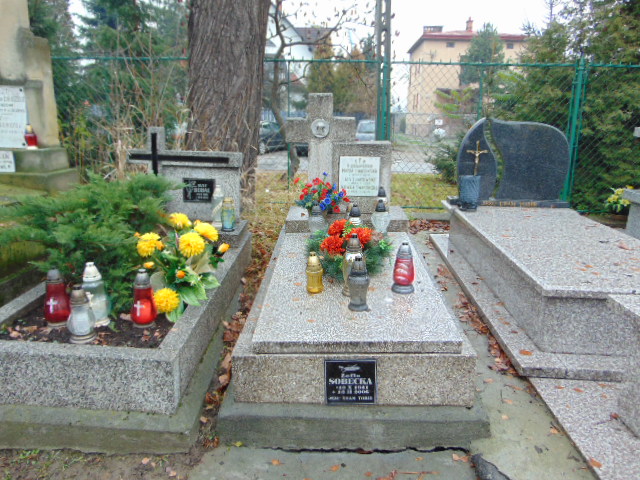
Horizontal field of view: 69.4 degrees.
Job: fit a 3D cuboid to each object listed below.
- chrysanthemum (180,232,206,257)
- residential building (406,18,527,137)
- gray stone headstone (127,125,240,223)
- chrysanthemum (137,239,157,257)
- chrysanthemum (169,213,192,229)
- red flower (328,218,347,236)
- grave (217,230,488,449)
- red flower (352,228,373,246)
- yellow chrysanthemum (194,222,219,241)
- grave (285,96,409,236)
[{"bbox_3d":[-0.615,0.022,2.230,0.122,0.105,0.112,1,17,1],"label":"chrysanthemum"},{"bbox_3d":[13.503,-14.590,42.557,10.000,9.600,10.500,1,17,2],"label":"residential building"},{"bbox_3d":[-0.985,-0.489,3.494,0.837,0.719,0.138,1,17,1],"label":"gray stone headstone"},{"bbox_3d":[-0.856,0.037,2.280,0.097,0.085,0.090,1,17,1],"label":"chrysanthemum"},{"bbox_3d":[-0.709,-0.099,2.350,0.110,0.080,0.100,1,17,1],"label":"chrysanthemum"},{"bbox_3d":[0.107,-0.076,2.830,0.110,0.105,0.110,1,17,1],"label":"red flower"},{"bbox_3d":[0.158,0.420,2.688,1.113,0.453,1.655,1,17,1],"label":"grave"},{"bbox_3d":[0.247,-0.021,2.750,0.125,0.115,0.120,1,17,1],"label":"red flower"},{"bbox_3d":[-0.560,-0.042,2.280,0.108,0.085,0.100,1,17,1],"label":"yellow chrysanthemum"},{"bbox_3d":[0.207,-0.575,3.421,0.896,0.985,0.374,1,17,1],"label":"grave"}]

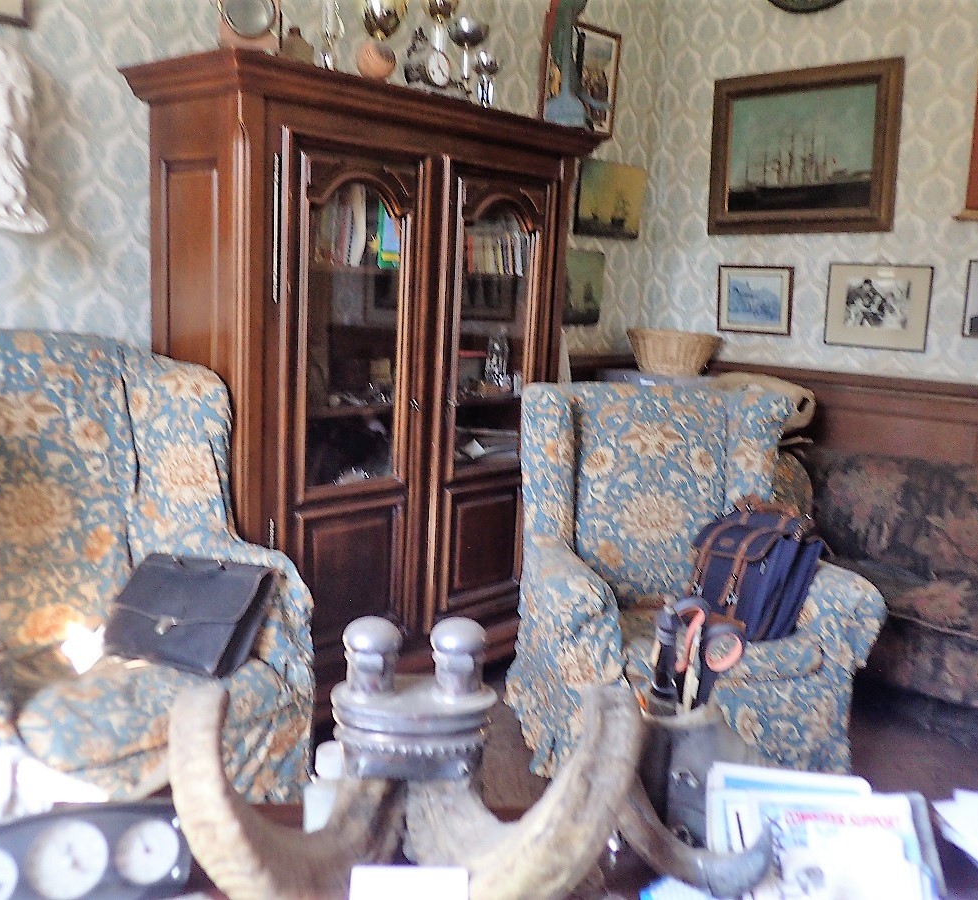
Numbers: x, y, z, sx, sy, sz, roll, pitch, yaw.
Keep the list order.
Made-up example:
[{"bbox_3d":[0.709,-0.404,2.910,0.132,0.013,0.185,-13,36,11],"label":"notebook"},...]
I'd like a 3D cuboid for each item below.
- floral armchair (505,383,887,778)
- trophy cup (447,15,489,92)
[{"bbox_3d":[0.556,0.366,3.095,0.875,1.045,0.814,0,10,-16],"label":"floral armchair"},{"bbox_3d":[-0.067,-1.186,3.184,0.125,0.275,0.125,2,9,0],"label":"trophy cup"}]

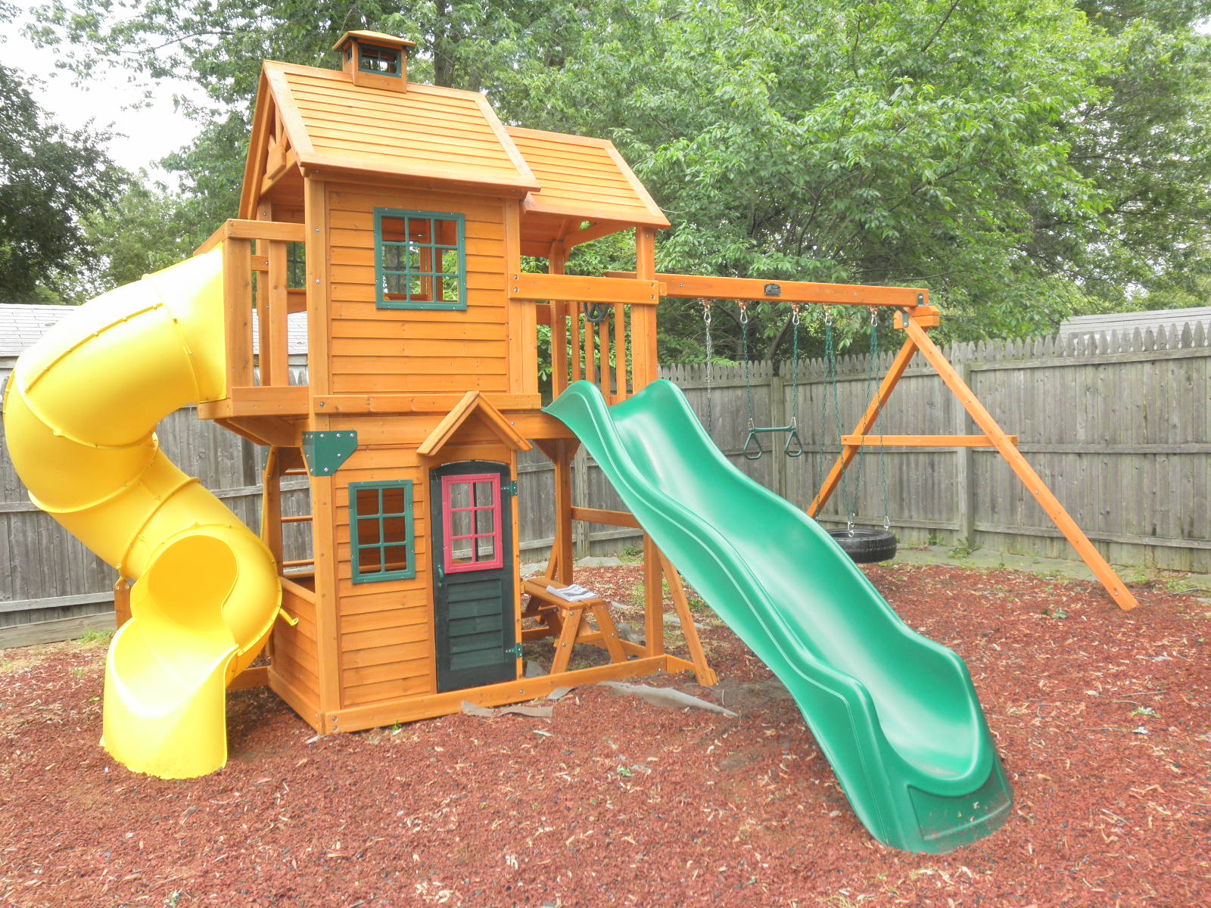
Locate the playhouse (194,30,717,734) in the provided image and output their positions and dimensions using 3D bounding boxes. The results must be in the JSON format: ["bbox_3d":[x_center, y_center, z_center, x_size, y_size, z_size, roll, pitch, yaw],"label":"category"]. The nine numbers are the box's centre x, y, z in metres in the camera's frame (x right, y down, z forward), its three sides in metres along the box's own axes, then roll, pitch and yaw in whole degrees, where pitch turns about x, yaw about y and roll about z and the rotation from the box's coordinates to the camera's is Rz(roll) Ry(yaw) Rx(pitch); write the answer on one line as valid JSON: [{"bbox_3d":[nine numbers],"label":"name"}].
[{"bbox_3d":[-0.948,-0.494,5.432,2.370,3.535,2.119,-3,3,-31],"label":"playhouse"}]

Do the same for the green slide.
[{"bbox_3d":[0.587,0.456,4.301,0.643,1.657,2.461,-3,3,-31],"label":"green slide"}]

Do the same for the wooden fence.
[{"bbox_3d":[-0.009,0.188,7.034,7.707,2.090,4.413,-3,3,-31],"label":"wooden fence"}]

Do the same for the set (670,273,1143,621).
[{"bbox_3d":[1.293,-0.066,6.822,3.023,2.260,3.144,-3,3,-31],"label":"set"}]

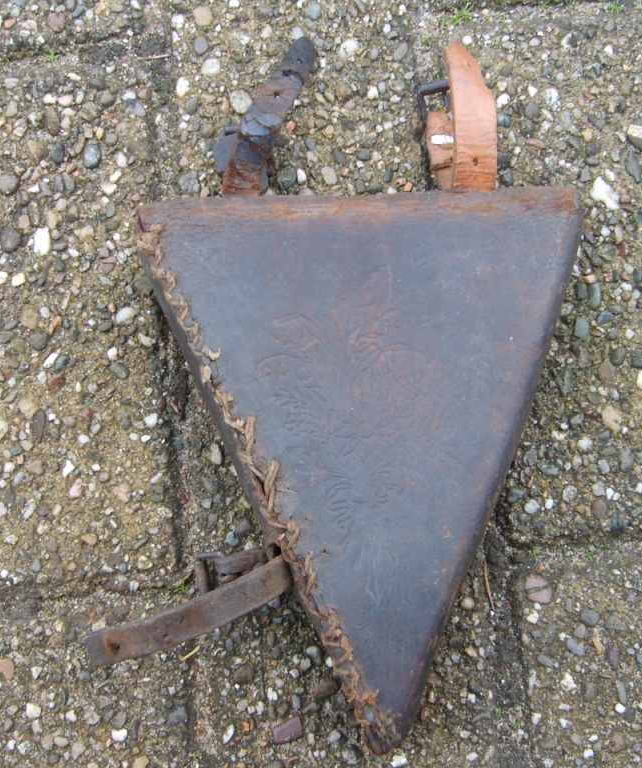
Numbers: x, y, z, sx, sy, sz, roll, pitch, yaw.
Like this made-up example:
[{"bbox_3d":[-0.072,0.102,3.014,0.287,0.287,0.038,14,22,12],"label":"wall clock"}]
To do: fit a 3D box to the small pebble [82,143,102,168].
[{"bbox_3d":[-0.095,-0.095,0.429,0.008,0.005,0.011,1,79,4],"label":"small pebble"}]

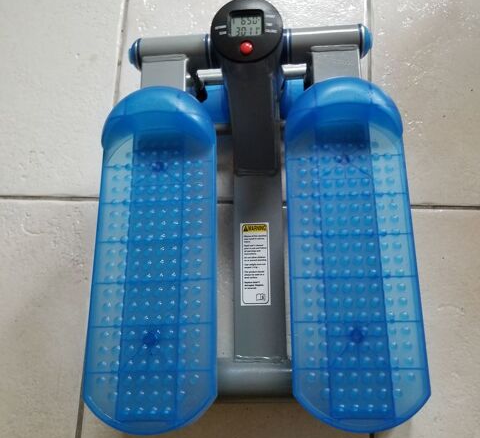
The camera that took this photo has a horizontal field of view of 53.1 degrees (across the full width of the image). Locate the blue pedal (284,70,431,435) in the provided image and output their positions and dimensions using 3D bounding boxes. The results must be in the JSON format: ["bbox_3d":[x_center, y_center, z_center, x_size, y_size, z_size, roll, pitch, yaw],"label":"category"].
[{"bbox_3d":[0.104,0.021,0.443,0.119,0.056,0.323,-2,75,5],"label":"blue pedal"}]

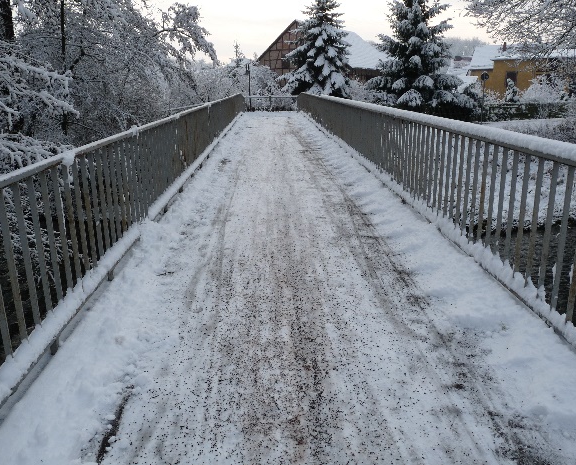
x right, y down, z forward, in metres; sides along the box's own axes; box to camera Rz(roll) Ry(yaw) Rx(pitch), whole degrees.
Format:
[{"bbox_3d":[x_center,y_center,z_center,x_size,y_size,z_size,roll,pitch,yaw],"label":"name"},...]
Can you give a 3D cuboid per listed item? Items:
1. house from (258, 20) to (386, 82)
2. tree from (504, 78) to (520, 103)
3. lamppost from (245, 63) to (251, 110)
[{"bbox_3d":[4.414,-18.607,54.623,12.639,8.528,12.542,11,20,33],"label":"house"},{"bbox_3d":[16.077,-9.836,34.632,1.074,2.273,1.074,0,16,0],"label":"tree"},{"bbox_3d":[-2.769,-10.207,34.002,0.420,3.232,0.420,0,16,0],"label":"lamppost"}]

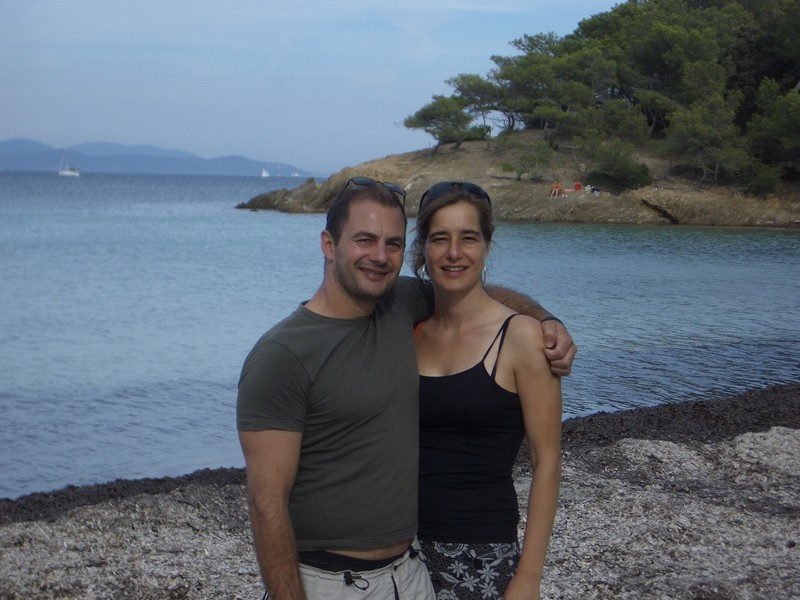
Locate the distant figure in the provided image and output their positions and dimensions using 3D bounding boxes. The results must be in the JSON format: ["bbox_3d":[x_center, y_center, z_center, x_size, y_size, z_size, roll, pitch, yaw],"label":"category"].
[{"bbox_3d":[7.864,-5.567,102.000,0.500,0.930,0.720,2,4,15],"label":"distant figure"}]

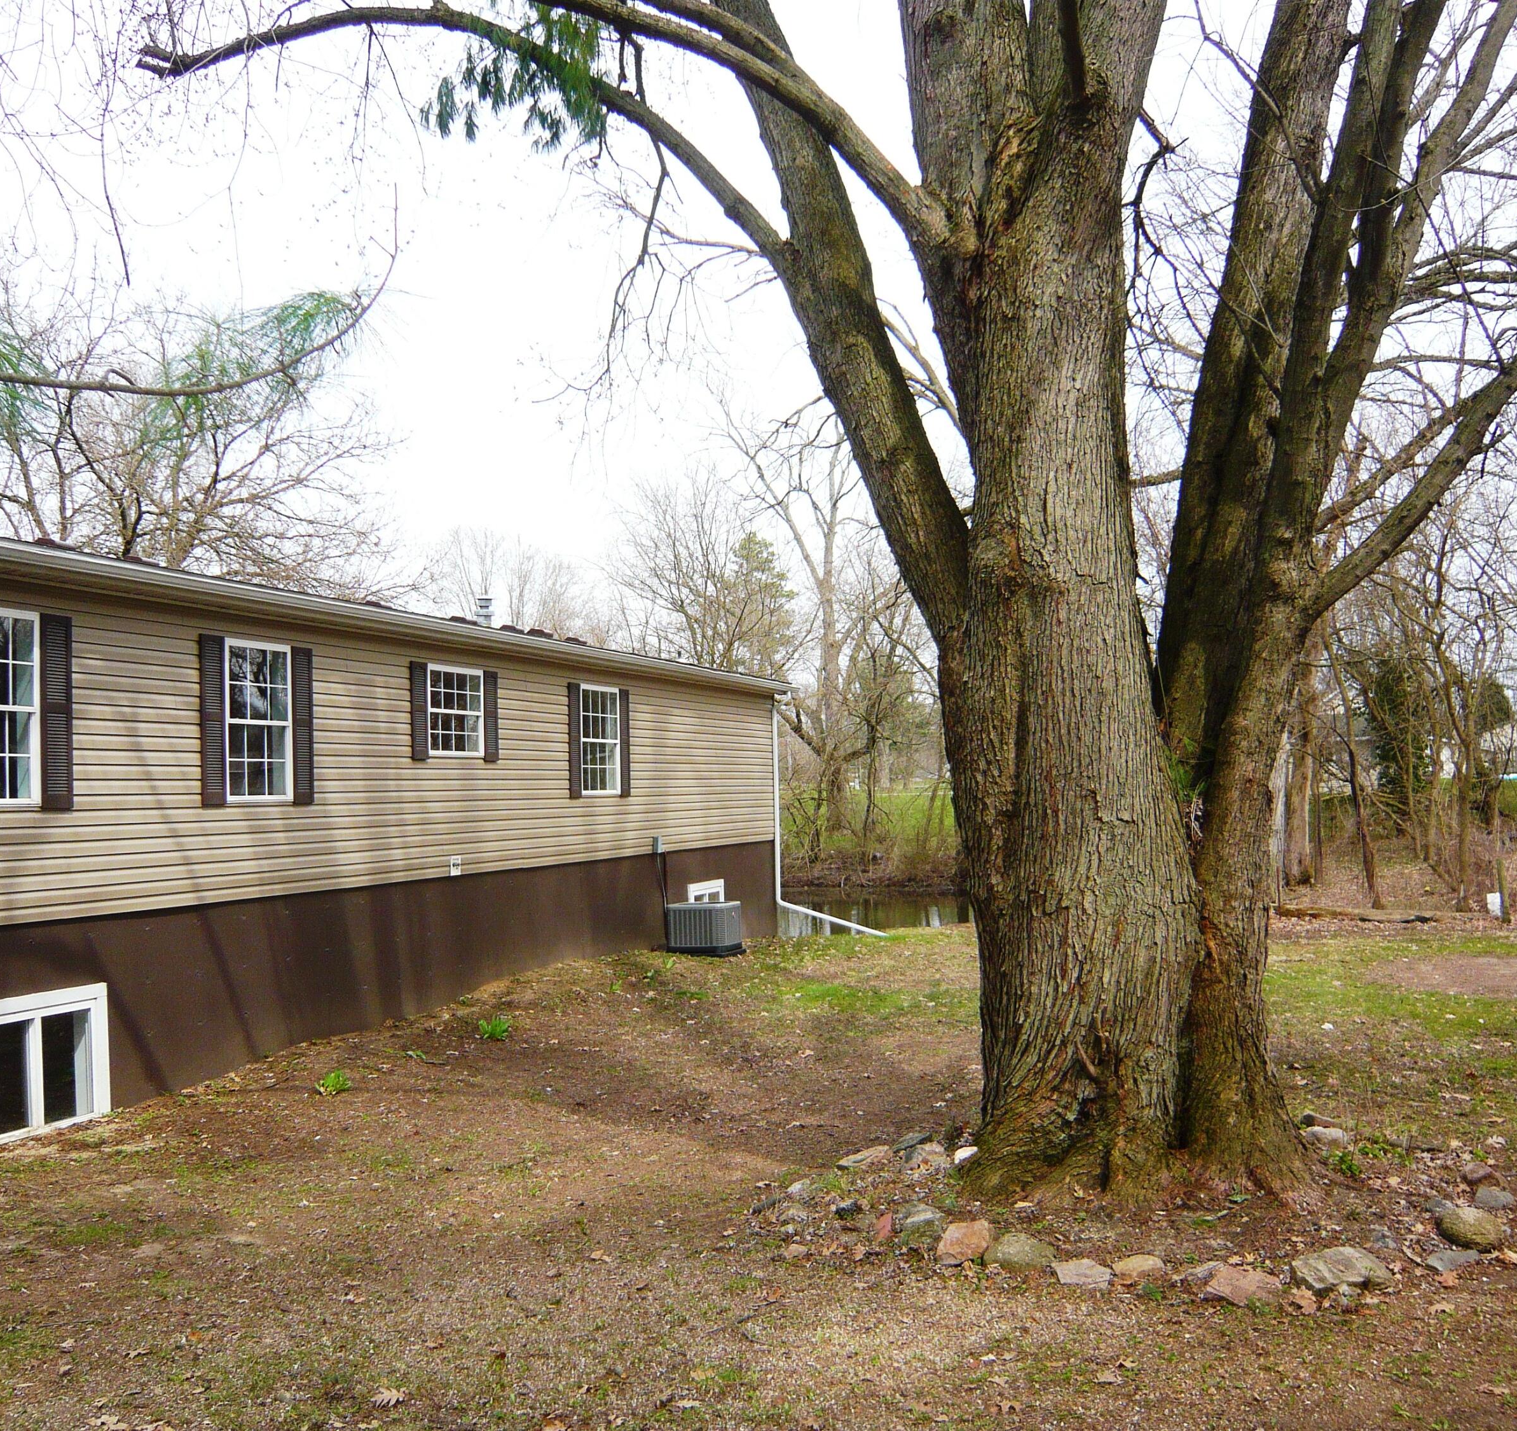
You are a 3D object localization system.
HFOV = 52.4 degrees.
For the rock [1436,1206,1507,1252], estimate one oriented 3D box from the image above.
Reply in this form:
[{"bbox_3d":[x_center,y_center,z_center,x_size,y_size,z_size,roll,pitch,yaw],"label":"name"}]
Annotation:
[{"bbox_3d":[2.561,1.841,5.544,0.233,0.135,0.186,-2,-3,24],"label":"rock"}]

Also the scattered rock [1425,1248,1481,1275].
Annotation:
[{"bbox_3d":[2.373,1.866,5.273,0.172,0.065,0.129,-2,-3,24],"label":"scattered rock"}]

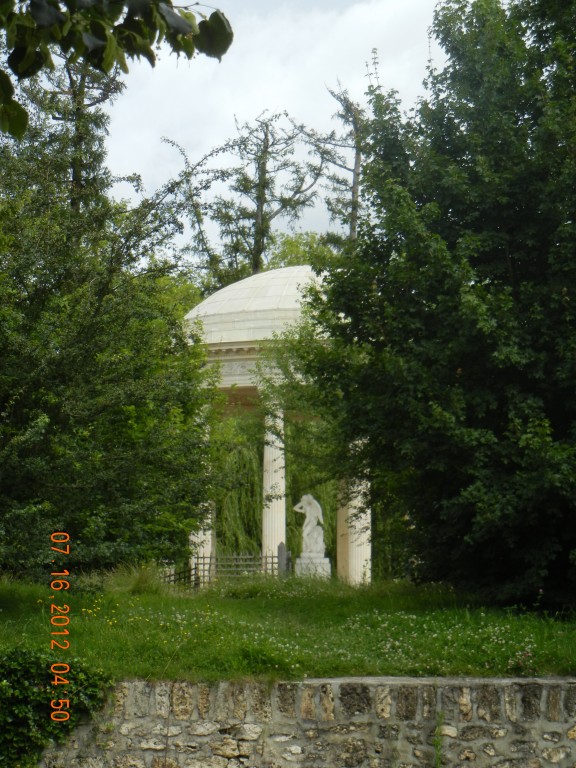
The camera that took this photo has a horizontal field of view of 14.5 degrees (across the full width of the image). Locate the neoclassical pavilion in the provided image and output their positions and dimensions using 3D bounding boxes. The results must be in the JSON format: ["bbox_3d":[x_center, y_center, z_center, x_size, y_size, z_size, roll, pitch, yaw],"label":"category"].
[{"bbox_3d":[0.644,1.110,62.000,7.200,8.750,7.200,0,-3,0],"label":"neoclassical pavilion"}]

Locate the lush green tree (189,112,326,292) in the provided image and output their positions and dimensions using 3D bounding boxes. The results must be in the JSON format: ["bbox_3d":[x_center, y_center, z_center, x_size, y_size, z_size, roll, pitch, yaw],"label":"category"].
[{"bbox_3d":[-1.043,-1.608,80.000,5.600,16.000,5.600,0,-3,0],"label":"lush green tree"}]

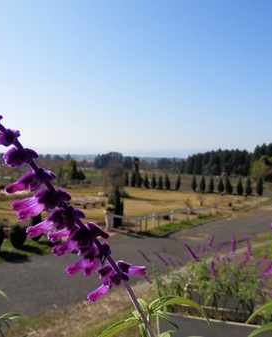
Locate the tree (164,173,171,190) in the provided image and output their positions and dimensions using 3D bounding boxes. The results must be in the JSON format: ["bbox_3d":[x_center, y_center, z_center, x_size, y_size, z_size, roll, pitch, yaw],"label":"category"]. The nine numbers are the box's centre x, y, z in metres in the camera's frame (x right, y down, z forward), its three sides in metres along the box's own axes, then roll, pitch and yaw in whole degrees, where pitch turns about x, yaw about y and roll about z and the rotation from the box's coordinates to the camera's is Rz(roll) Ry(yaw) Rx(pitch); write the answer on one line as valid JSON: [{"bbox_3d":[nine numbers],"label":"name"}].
[{"bbox_3d":[3.870,1.571,39.400,0.680,2.000,0.680,0,2,0],"label":"tree"}]

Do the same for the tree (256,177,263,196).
[{"bbox_3d":[12.428,1.791,32.500,0.640,1.940,0.640,0,2,0],"label":"tree"}]

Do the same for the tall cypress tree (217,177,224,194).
[{"bbox_3d":[9.317,1.827,35.485,0.678,1.946,0.678,0,2,0],"label":"tall cypress tree"}]

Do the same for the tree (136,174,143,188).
[{"bbox_3d":[0.497,1.675,42.452,0.706,1.779,0.706,0,2,0],"label":"tree"}]

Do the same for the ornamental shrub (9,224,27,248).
[{"bbox_3d":[-4.907,2.810,13.600,0.720,1.060,0.720,0,2,0],"label":"ornamental shrub"}]

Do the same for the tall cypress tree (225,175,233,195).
[{"bbox_3d":[10.114,1.785,35.099,0.736,2.055,0.736,0,2,0],"label":"tall cypress tree"}]

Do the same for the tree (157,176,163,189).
[{"bbox_3d":[3.127,1.783,40.595,0.663,1.688,0.663,0,2,0],"label":"tree"}]

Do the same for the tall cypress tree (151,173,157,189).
[{"bbox_3d":[2.335,1.565,41.000,0.630,1.920,0.630,0,2,0],"label":"tall cypress tree"}]

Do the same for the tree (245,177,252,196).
[{"bbox_3d":[11.481,1.814,33.000,0.660,1.960,0.660,0,2,0],"label":"tree"}]

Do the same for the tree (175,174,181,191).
[{"bbox_3d":[4.985,1.595,38.100,0.640,1.970,0.640,0,2,0],"label":"tree"}]

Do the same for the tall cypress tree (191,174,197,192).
[{"bbox_3d":[6.747,1.702,37.427,0.623,2.065,0.623,0,2,0],"label":"tall cypress tree"}]

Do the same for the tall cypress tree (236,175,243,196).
[{"bbox_3d":[10.954,1.870,34.176,0.674,1.948,0.674,0,2,0],"label":"tall cypress tree"}]

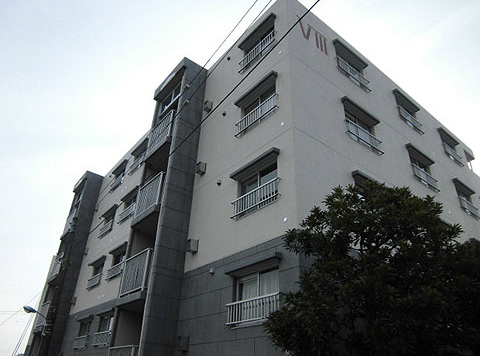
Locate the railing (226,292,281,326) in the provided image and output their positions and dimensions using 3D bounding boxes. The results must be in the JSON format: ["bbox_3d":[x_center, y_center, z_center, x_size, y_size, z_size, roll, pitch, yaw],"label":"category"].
[{"bbox_3d":[0.250,2.810,7.588,0.140,0.460,1.780,24,-36,-31],"label":"railing"}]

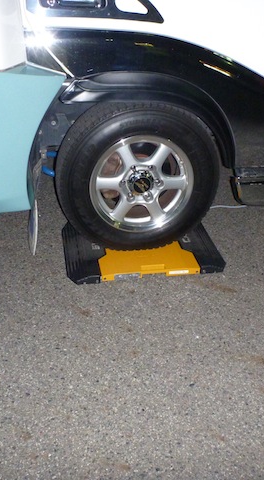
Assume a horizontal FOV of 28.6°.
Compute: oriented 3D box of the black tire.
[{"bbox_3d":[0.025,-0.252,2.104,0.658,0.658,0.200,-4,30,-9],"label":"black tire"}]

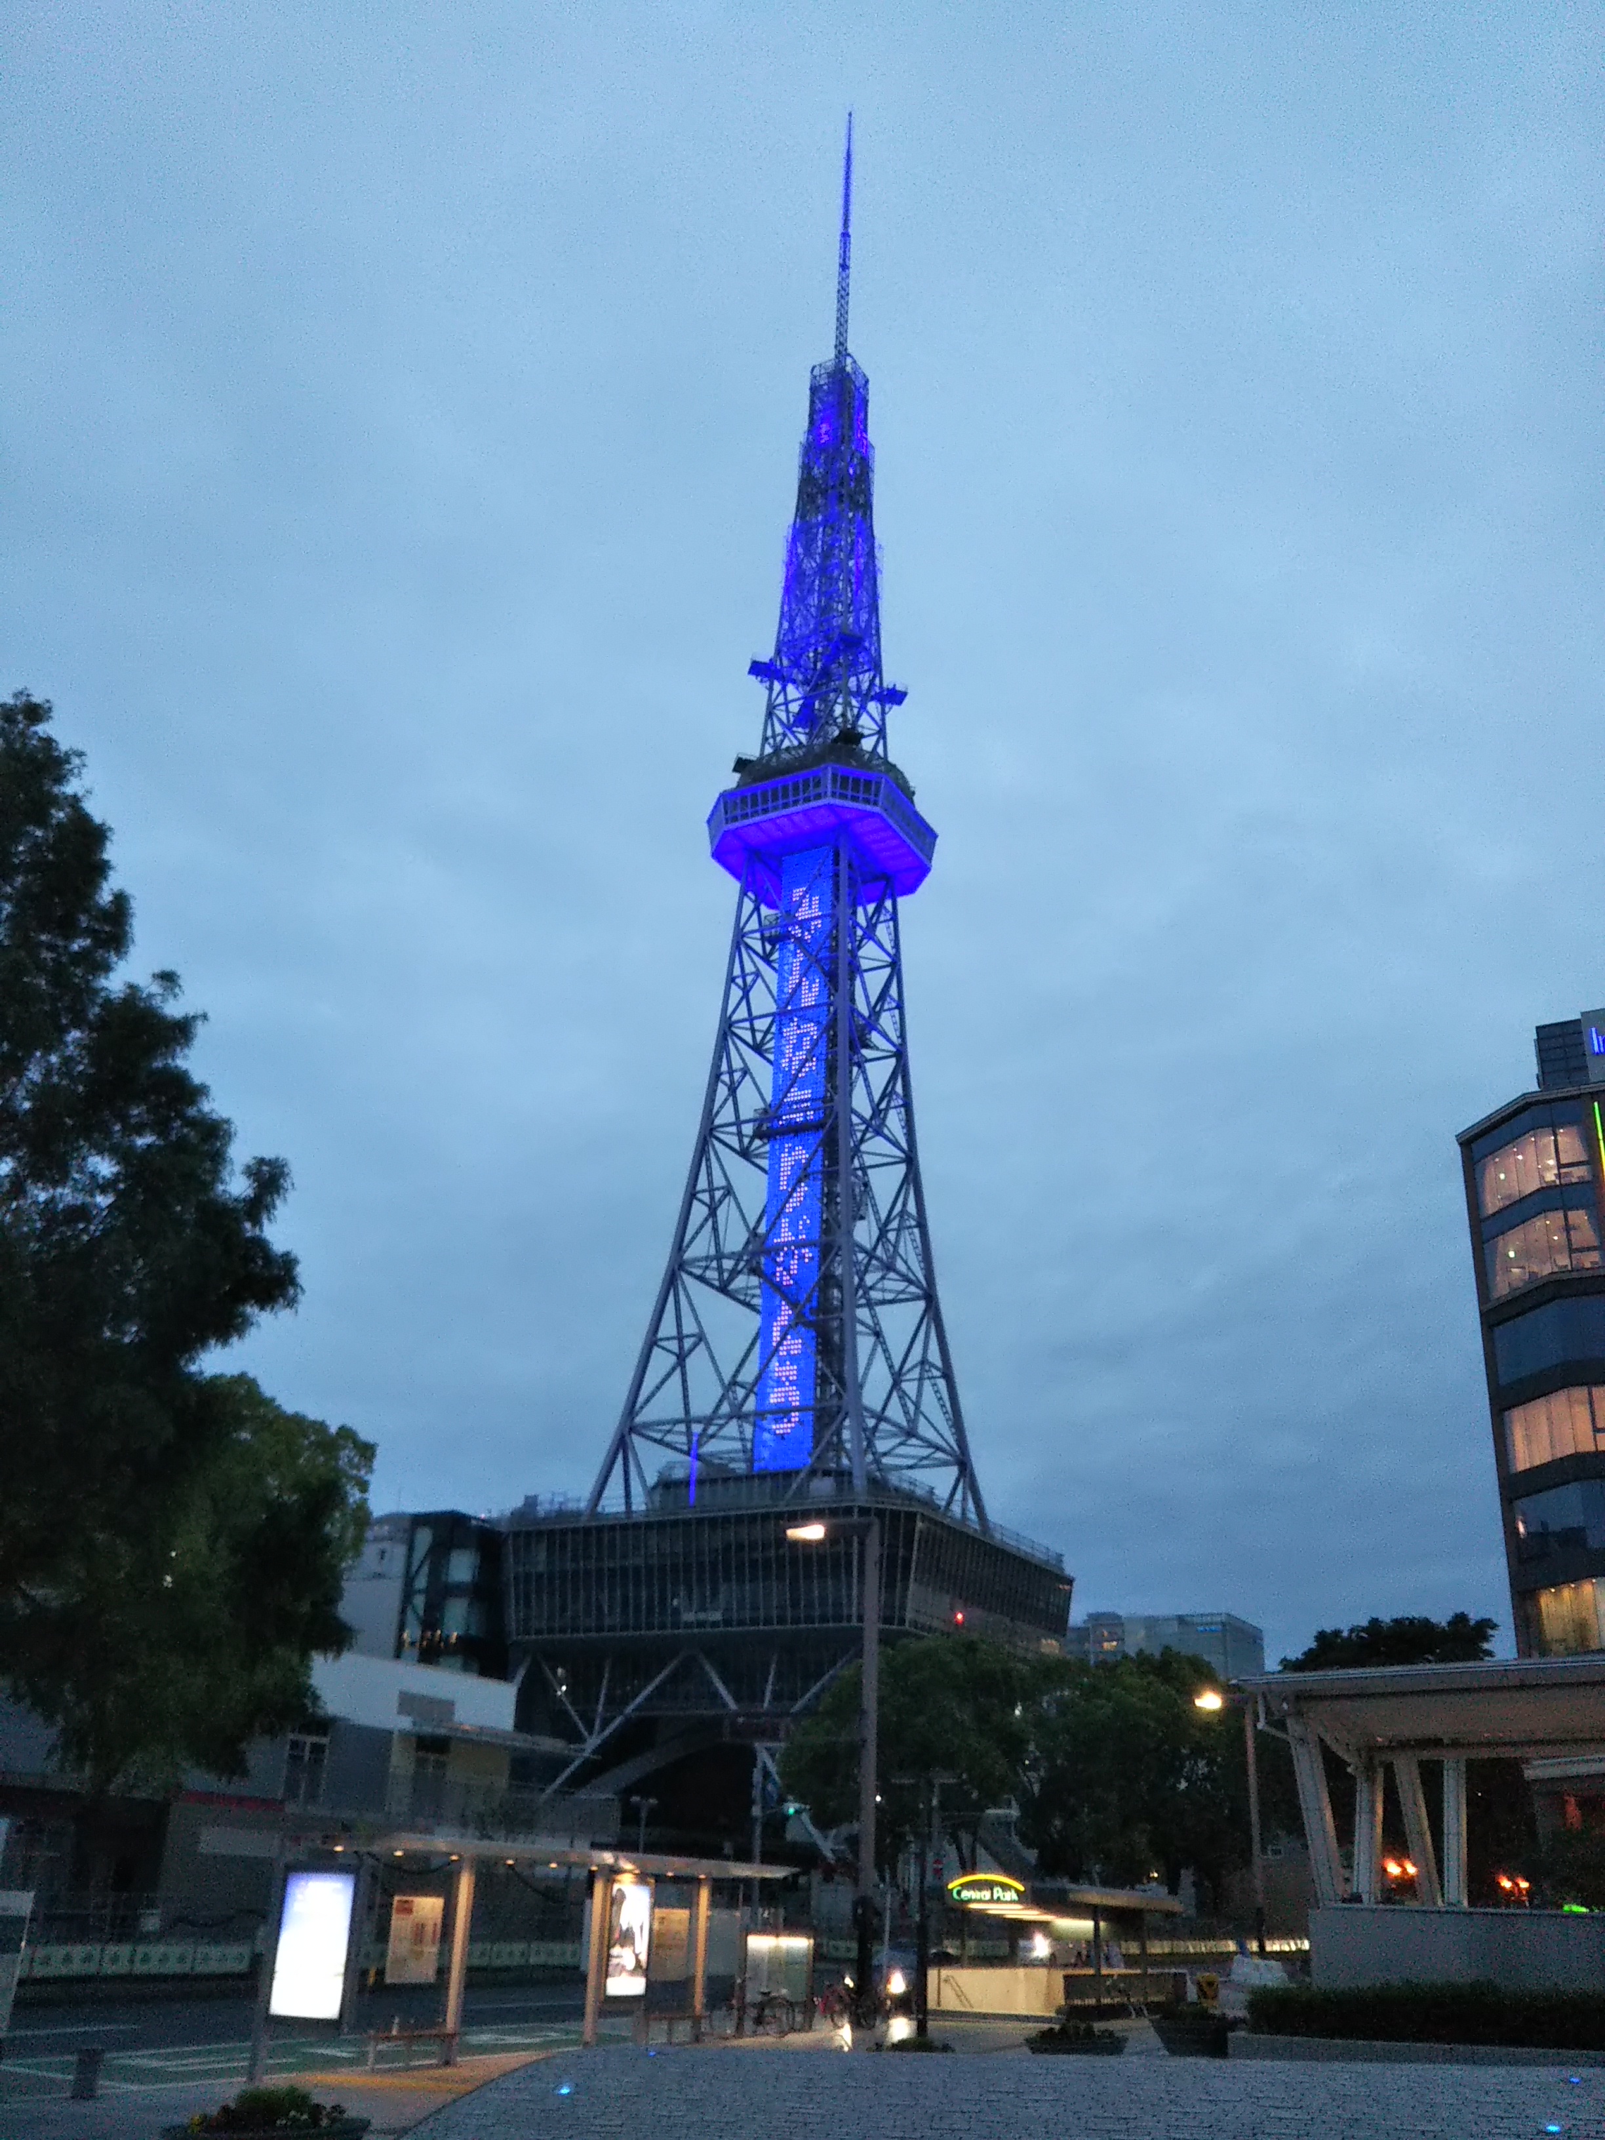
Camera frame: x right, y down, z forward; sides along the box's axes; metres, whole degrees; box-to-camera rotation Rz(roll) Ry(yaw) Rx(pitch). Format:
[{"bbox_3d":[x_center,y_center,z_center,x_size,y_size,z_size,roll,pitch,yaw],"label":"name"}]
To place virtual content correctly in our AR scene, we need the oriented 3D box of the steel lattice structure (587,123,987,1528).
[{"bbox_3d":[2.409,-33.543,170.428,23.000,155.000,23.000,-11,-27,27],"label":"steel lattice structure"}]

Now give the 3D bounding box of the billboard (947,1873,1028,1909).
[{"bbox_3d":[4.559,20.352,45.980,2.200,0.800,0.300,-11,-27,27],"label":"billboard"}]

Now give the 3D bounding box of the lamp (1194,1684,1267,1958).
[{"bbox_3d":[14.549,26.074,63.067,2.100,9.600,0.350,-11,-27,27],"label":"lamp"}]

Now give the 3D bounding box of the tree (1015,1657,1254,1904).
[{"bbox_3d":[17.154,36.995,96.606,12.000,17.200,12.000,2,-24,0],"label":"tree"}]

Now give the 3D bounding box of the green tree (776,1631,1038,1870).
[{"bbox_3d":[4.901,31.881,84.429,12.000,15.700,12.000,2,-24,0],"label":"green tree"}]

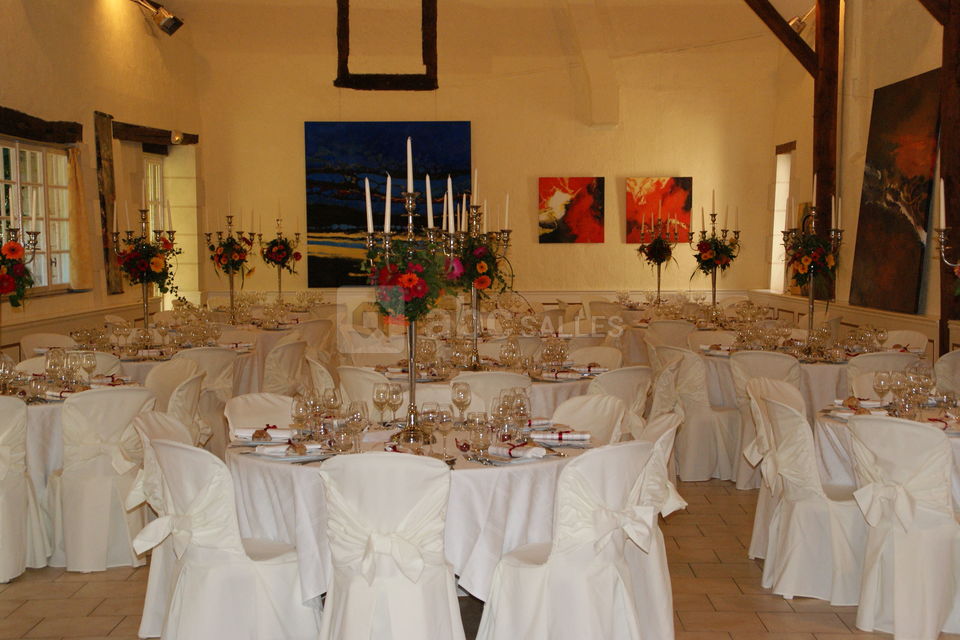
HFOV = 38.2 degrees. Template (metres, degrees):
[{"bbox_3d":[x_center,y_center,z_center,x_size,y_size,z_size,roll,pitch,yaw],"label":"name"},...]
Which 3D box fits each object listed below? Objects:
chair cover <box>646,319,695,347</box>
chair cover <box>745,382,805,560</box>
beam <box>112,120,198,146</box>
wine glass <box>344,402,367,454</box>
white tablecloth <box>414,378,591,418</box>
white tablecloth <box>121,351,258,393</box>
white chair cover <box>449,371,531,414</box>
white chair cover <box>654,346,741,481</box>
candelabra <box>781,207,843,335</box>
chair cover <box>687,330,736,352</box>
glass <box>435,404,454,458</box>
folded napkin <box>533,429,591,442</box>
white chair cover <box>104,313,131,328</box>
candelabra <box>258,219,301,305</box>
[{"bbox_3d":[1.749,0.421,12.056,0.480,0.880,0.540,2,4,31],"label":"chair cover"},{"bbox_3d":[1.682,0.735,6.840,0.550,0.860,0.460,2,4,35],"label":"chair cover"},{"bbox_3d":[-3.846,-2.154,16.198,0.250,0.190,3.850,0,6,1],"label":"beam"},{"bbox_3d":[-0.514,0.440,5.724,0.080,0.207,0.080,0,4,0],"label":"wine glass"},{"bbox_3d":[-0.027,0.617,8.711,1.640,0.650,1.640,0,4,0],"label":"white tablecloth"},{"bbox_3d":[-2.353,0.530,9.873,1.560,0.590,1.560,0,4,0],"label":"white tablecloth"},{"bbox_3d":[0.040,0.696,7.716,0.480,0.880,0.540,0,4,-4],"label":"white chair cover"},{"bbox_3d":[1.462,0.592,9.116,0.550,0.860,0.460,-3,4,-35],"label":"white chair cover"},{"bbox_3d":[2.330,-0.272,9.663,0.440,1.000,0.440,0,4,0],"label":"candelabra"},{"bbox_3d":[1.862,0.526,10.252,0.460,0.865,0.520,-2,4,-28],"label":"chair cover"},{"bbox_3d":[-0.133,0.420,5.265,0.073,0.195,0.073,0,4,0],"label":"glass"},{"bbox_3d":[0.345,0.497,5.876,0.245,0.050,0.055,1,4,12],"label":"folded napkin"},{"bbox_3d":[-3.219,0.379,12.897,0.520,0.865,0.460,0,4,3],"label":"white chair cover"},{"bbox_3d":[-2.256,-0.630,15.600,0.460,1.000,0.460,0,3,0],"label":"candelabra"}]

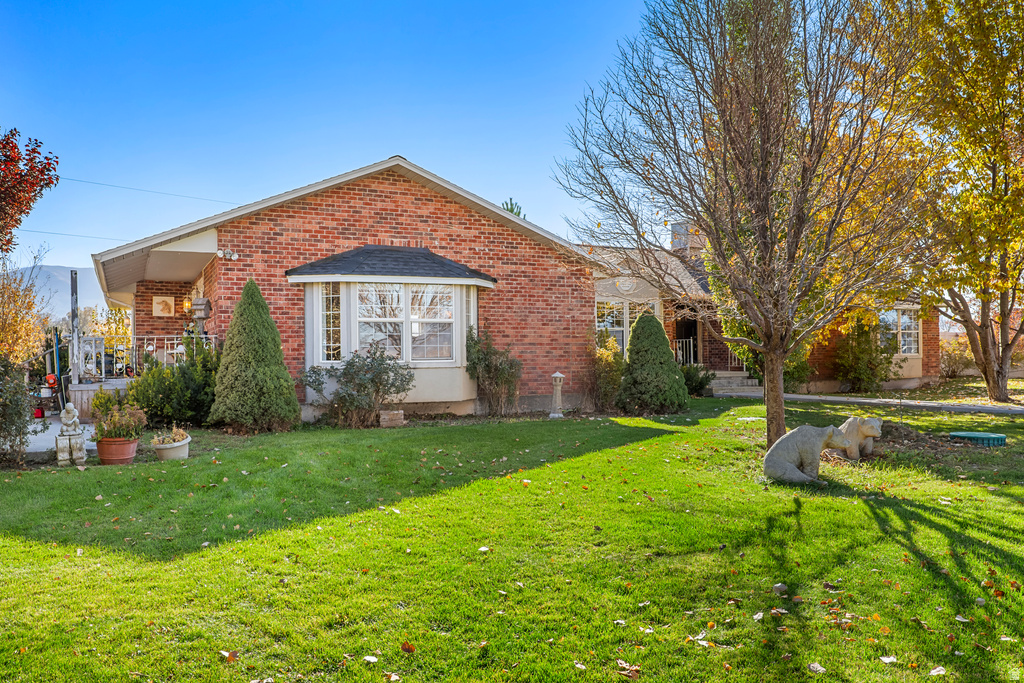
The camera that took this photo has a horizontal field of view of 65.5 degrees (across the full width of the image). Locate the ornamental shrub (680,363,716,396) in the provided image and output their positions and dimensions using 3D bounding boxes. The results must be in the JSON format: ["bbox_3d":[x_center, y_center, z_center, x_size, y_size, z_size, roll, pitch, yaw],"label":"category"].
[{"bbox_3d":[4.937,1.011,21.200,1.000,0.905,0.950,0,0,0],"label":"ornamental shrub"}]

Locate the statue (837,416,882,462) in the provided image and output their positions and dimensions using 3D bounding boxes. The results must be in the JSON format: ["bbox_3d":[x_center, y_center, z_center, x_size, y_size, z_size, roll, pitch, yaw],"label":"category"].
[{"bbox_3d":[4.380,1.248,10.450,0.450,0.525,0.820,0,0,-43],"label":"statue"}]

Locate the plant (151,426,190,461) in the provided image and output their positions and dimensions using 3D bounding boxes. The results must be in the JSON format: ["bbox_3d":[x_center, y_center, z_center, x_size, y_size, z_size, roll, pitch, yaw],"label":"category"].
[{"bbox_3d":[-4.309,1.287,10.050,0.460,0.467,0.440,0,0,-23],"label":"plant"}]

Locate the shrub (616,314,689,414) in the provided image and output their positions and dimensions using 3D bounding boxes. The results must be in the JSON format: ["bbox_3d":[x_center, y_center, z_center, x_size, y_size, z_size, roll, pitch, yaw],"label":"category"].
[{"bbox_3d":[3.016,0.488,17.100,1.500,2.136,1.500,0,0,0],"label":"shrub"}]

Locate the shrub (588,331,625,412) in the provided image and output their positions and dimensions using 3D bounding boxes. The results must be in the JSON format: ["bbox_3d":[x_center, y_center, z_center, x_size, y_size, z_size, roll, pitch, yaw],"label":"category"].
[{"bbox_3d":[2.038,0.630,17.000,0.850,1.814,0.800,0,0,-26],"label":"shrub"}]

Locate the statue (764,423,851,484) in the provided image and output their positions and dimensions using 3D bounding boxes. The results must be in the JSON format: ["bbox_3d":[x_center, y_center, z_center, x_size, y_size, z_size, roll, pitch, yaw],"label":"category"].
[{"bbox_3d":[3.250,1.218,8.750,0.930,0.595,0.470,0,0,6],"label":"statue"}]

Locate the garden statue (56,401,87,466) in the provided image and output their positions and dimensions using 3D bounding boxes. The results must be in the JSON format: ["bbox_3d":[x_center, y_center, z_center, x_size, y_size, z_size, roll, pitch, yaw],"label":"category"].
[{"bbox_3d":[-5.447,1.156,9.850,0.340,0.804,0.330,0,0,-30],"label":"garden statue"}]

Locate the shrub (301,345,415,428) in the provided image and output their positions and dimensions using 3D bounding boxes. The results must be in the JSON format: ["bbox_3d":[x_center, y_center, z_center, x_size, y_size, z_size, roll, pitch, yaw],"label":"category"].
[{"bbox_3d":[-2.573,0.750,13.350,1.800,1.400,1.400,0,0,-26],"label":"shrub"}]

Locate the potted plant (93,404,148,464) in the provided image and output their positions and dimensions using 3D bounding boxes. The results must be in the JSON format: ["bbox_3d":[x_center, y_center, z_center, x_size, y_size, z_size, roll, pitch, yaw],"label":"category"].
[{"bbox_3d":[-4.903,1.168,9.950,0.610,0.762,0.580,0,0,-26],"label":"potted plant"}]

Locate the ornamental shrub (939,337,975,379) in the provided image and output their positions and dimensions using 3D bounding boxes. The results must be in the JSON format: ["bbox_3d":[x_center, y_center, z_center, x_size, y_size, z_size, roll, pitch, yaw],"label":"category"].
[{"bbox_3d":[17.222,0.642,31.000,1.450,1.596,1.350,0,0,-26],"label":"ornamental shrub"}]

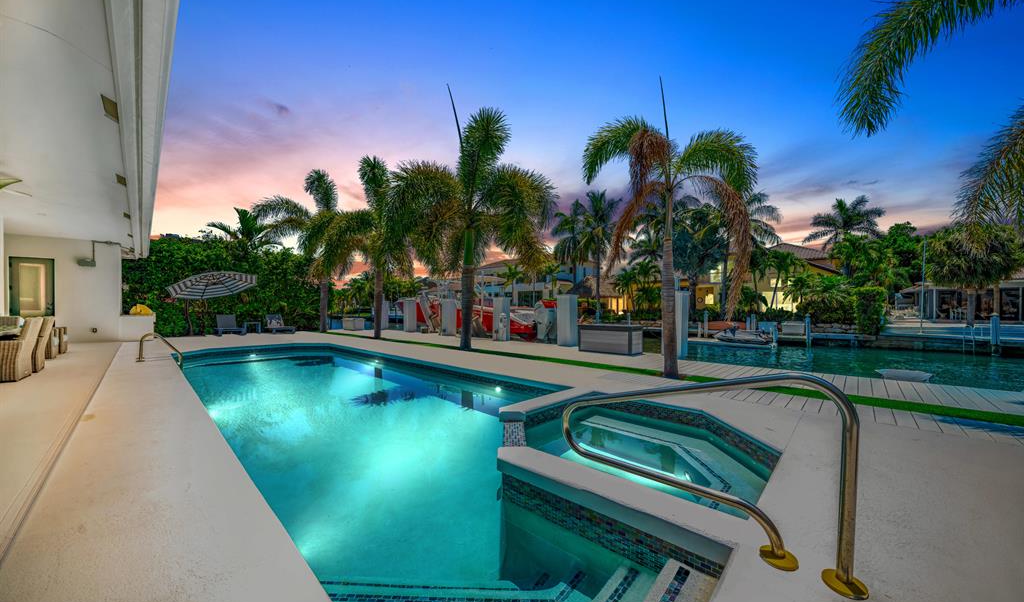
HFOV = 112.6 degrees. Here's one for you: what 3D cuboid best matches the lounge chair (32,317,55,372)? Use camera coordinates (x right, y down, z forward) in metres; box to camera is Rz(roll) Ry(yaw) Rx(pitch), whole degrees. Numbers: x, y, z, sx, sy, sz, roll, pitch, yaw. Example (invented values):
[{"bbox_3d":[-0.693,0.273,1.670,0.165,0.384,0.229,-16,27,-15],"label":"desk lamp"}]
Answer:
[{"bbox_3d":[-8.100,0.707,5.608,0.650,0.900,0.700,-1,-1,43],"label":"lounge chair"}]

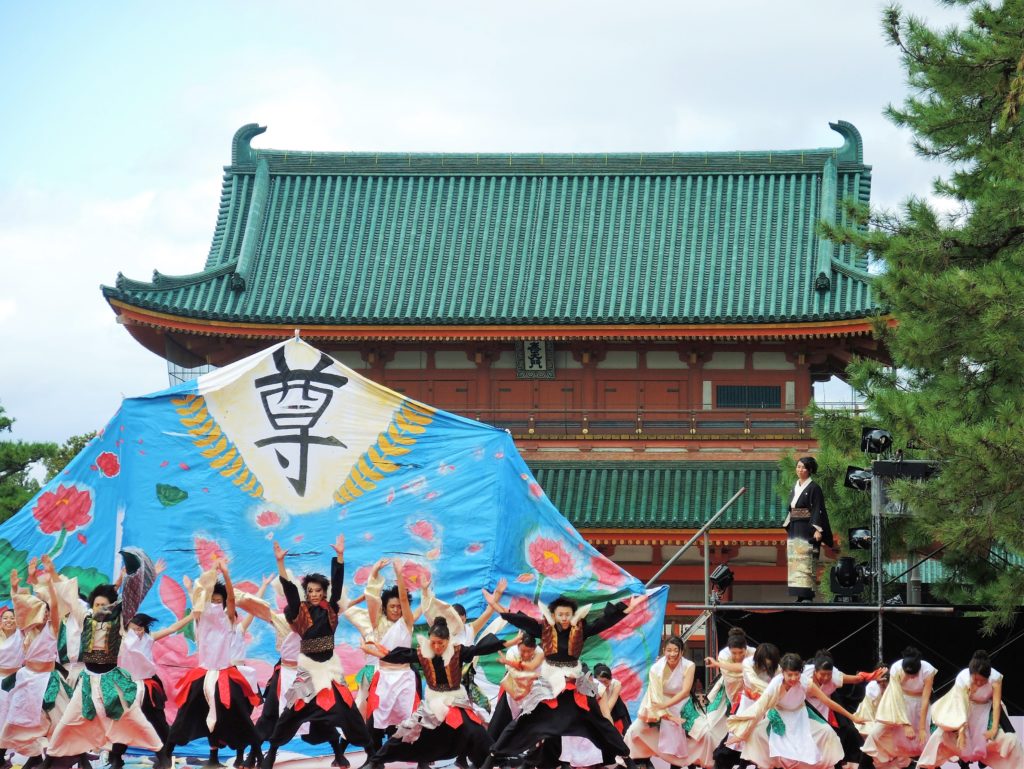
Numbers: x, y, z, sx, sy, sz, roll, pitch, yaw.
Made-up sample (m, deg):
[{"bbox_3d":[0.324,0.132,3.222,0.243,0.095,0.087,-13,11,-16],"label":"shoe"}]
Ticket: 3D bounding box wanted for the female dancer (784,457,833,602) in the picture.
[{"bbox_3d":[3.230,1.586,43.600,0.540,1.600,0.370,-3,-5,37],"label":"female dancer"}]

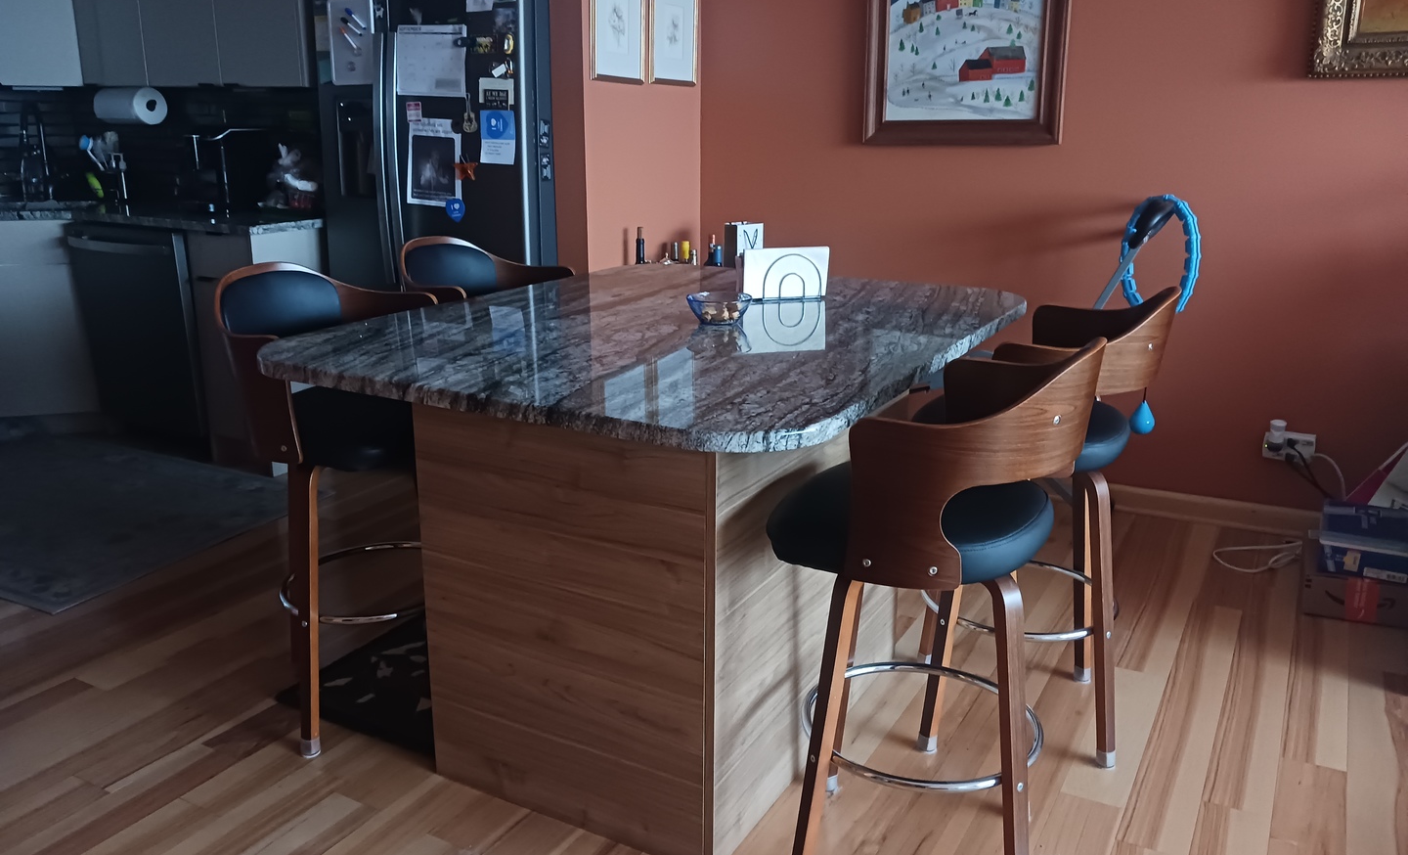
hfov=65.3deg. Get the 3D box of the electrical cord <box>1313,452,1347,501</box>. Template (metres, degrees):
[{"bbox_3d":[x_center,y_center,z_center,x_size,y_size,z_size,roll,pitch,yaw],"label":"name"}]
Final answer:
[{"bbox_3d":[1.910,0.159,3.354,0.111,0.147,0.070,9,18,28],"label":"electrical cord"}]

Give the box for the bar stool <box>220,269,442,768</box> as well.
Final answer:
[{"bbox_3d":[-0.707,0.152,2.361,0.539,0.956,0.529,6,16,19],"label":"bar stool"}]

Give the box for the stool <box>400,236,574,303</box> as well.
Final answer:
[{"bbox_3d":[-0.517,-0.006,2.964,0.530,0.985,0.510,9,18,28],"label":"stool"}]

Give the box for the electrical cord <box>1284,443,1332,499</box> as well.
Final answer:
[{"bbox_3d":[1.857,0.144,3.381,0.148,0.160,0.070,9,18,28],"label":"electrical cord"}]

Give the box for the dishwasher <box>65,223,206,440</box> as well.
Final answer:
[{"bbox_3d":[-2.022,-0.406,4.381,0.609,0.819,0.619,9,18,28],"label":"dishwasher"}]

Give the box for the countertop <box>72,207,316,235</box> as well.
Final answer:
[{"bbox_3d":[-1.897,-0.821,4.283,1.208,0.032,0.649,9,18,28],"label":"countertop"}]

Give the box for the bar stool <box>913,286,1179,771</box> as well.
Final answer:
[{"bbox_3d":[0.670,0.173,2.311,0.524,0.954,0.509,7,17,23],"label":"bar stool"}]

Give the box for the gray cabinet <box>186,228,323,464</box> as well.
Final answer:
[{"bbox_3d":[-1.565,-0.332,4.234,0.346,0.879,0.609,9,18,28],"label":"gray cabinet"}]

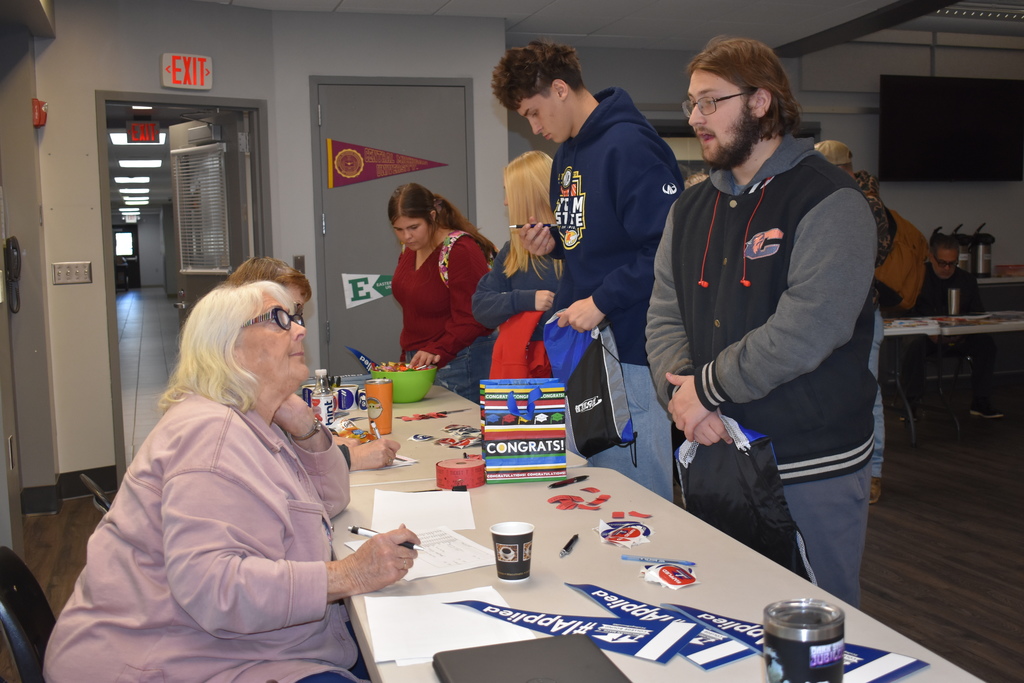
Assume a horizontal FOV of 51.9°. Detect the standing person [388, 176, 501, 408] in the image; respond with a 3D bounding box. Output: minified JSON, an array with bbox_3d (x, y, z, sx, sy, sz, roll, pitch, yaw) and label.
[{"bbox_3d":[-0.258,0.144,4.299,0.460,1.580,0.410,2,7,30],"label":"standing person"}]

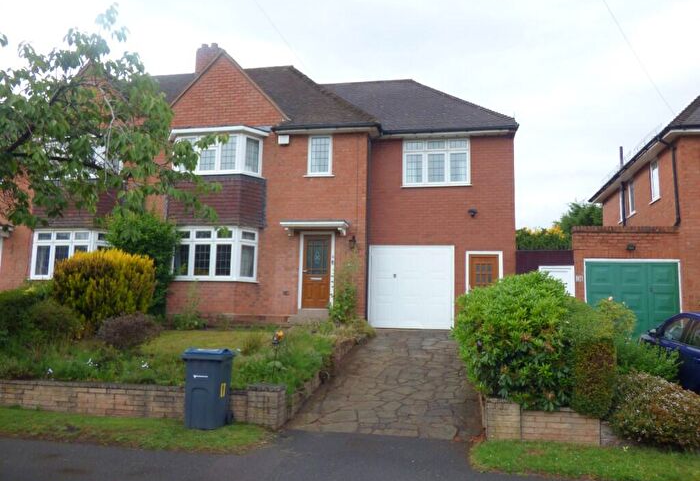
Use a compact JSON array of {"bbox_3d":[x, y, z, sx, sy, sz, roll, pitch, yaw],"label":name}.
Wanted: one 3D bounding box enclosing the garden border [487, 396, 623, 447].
[{"bbox_3d":[2.668,2.407,8.137,1.730,0.562,0.400,0,-8,11],"label":"garden border"}]

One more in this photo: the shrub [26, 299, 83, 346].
[{"bbox_3d":[-6.073,1.677,12.469,1.100,0.963,1.050,0,-8,11],"label":"shrub"}]

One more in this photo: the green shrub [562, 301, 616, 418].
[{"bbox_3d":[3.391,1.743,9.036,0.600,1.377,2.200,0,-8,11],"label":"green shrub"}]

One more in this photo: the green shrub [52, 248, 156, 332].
[{"bbox_3d":[-5.483,1.179,13.551,2.200,2.012,2.000,0,-8,11],"label":"green shrub"}]

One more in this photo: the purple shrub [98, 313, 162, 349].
[{"bbox_3d":[-4.562,1.841,12.552,1.300,0.698,1.100,0,-8,11],"label":"purple shrub"}]

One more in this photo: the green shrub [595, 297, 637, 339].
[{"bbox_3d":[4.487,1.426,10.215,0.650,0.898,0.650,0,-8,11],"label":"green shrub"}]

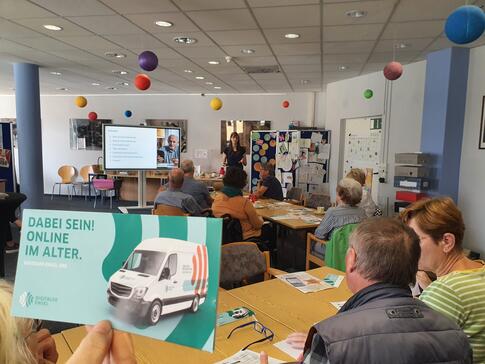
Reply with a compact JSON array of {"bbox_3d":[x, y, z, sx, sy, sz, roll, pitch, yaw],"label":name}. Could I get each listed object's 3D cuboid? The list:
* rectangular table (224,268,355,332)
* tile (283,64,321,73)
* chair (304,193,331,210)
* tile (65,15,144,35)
[{"bbox_3d":[0.417,0.937,1.754,0.700,0.740,0.760,-3,7,-35],"label":"rectangular table"},{"bbox_3d":[0.948,-1.803,5.800,0.620,0.030,0.610,2,6,12],"label":"tile"},{"bbox_3d":[0.745,0.595,4.597,0.570,0.830,0.570,-3,7,-33],"label":"chair"},{"bbox_3d":[-1.378,-1.624,3.779,0.615,0.030,0.600,3,6,12],"label":"tile"}]

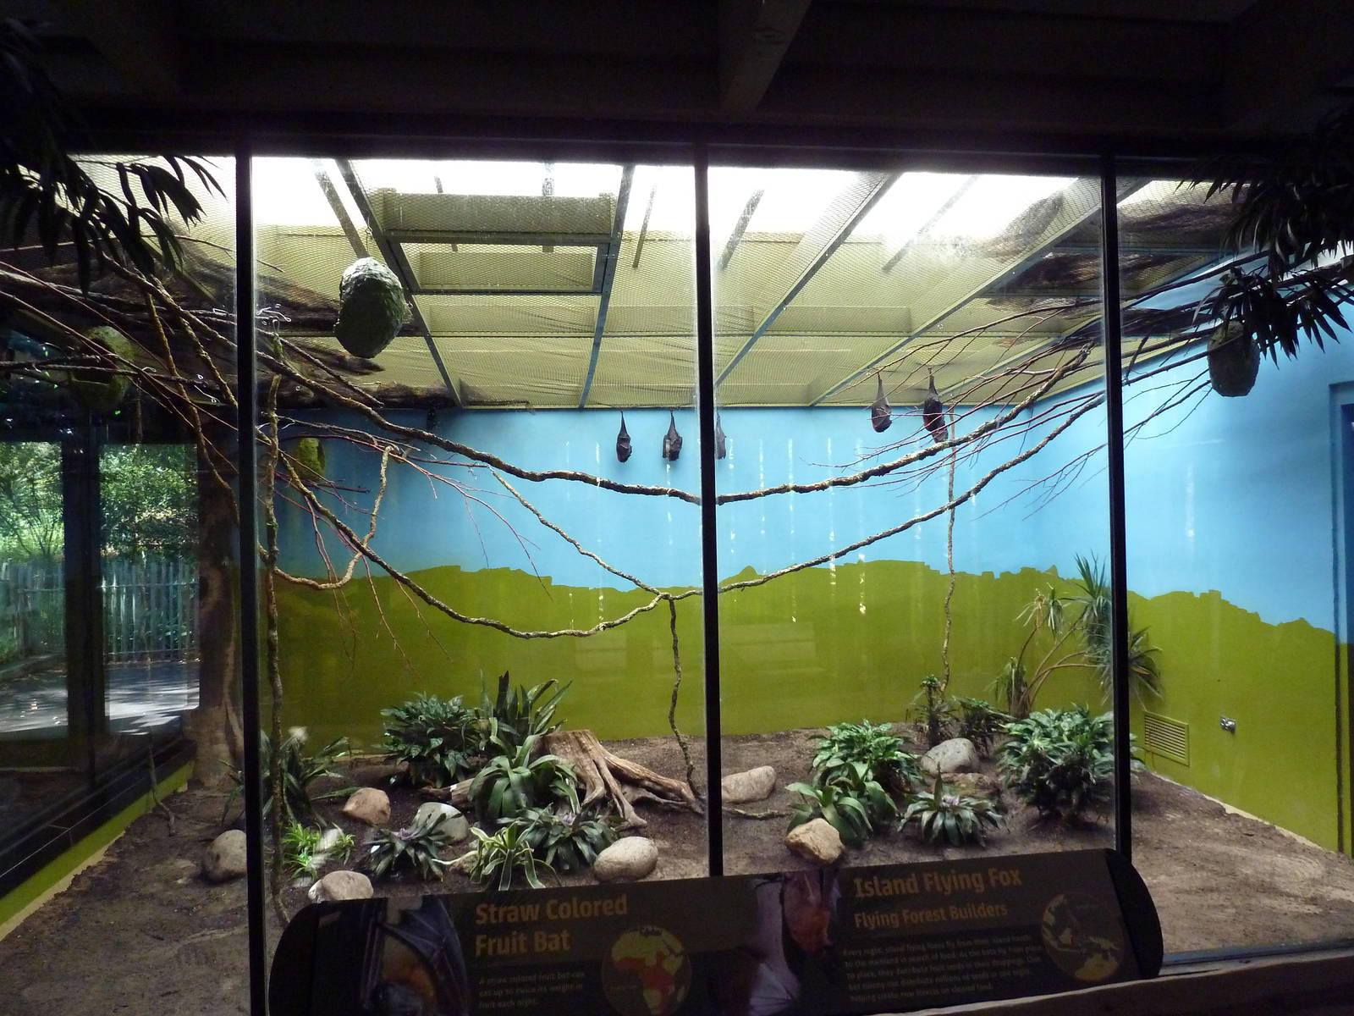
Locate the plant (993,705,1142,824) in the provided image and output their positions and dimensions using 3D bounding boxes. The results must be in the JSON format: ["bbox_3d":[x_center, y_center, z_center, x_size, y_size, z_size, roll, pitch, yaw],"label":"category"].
[{"bbox_3d":[1.727,1.131,4.315,0.589,0.451,0.559,-1,1,22],"label":"plant"}]

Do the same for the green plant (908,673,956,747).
[{"bbox_3d":[1.411,1.126,5.403,0.238,0.391,0.226,-1,1,14],"label":"green plant"}]

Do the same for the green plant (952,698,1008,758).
[{"bbox_3d":[1.586,1.147,5.103,0.285,0.304,0.270,-1,0,17],"label":"green plant"}]

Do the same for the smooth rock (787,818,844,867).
[{"bbox_3d":[0.532,1.288,3.788,0.223,0.162,0.190,-1,0,8],"label":"smooth rock"}]

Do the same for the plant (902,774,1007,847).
[{"bbox_3d":[1.116,1.217,3.949,0.415,0.252,0.415,-1,0,15],"label":"plant"}]

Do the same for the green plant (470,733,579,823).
[{"bbox_3d":[-0.700,1.234,4.503,0.494,0.340,0.469,-1,1,-9],"label":"green plant"}]

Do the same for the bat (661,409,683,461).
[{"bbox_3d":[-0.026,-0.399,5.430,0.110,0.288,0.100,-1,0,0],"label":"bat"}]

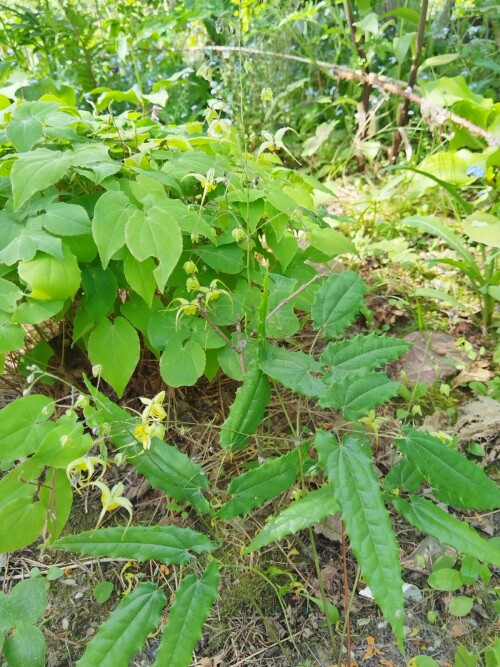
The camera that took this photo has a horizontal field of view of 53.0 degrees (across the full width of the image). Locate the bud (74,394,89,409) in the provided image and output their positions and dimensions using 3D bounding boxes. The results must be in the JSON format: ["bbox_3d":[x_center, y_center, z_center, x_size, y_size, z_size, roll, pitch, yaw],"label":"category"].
[{"bbox_3d":[-0.141,0.057,0.420,0.010,0.011,0.010,0,28,0],"label":"bud"}]

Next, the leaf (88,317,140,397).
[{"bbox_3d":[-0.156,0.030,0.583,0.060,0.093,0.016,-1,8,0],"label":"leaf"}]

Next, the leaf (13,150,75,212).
[{"bbox_3d":[-0.263,-0.186,0.610,0.067,0.022,0.089,35,83,23],"label":"leaf"}]

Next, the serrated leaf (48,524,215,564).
[{"bbox_3d":[-0.102,0.186,0.440,0.135,0.016,0.035,4,28,-4],"label":"serrated leaf"}]

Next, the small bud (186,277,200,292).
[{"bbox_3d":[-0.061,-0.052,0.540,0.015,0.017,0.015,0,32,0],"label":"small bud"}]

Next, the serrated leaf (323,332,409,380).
[{"bbox_3d":[0.113,0.021,0.482,0.092,0.015,0.040,-11,51,-9],"label":"serrated leaf"}]

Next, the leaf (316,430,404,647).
[{"bbox_3d":[0.089,0.153,0.385,0.045,0.153,0.022,-13,-11,-8],"label":"leaf"}]

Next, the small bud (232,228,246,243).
[{"bbox_3d":[-0.010,-0.095,0.485,0.012,0.013,0.012,0,28,0],"label":"small bud"}]

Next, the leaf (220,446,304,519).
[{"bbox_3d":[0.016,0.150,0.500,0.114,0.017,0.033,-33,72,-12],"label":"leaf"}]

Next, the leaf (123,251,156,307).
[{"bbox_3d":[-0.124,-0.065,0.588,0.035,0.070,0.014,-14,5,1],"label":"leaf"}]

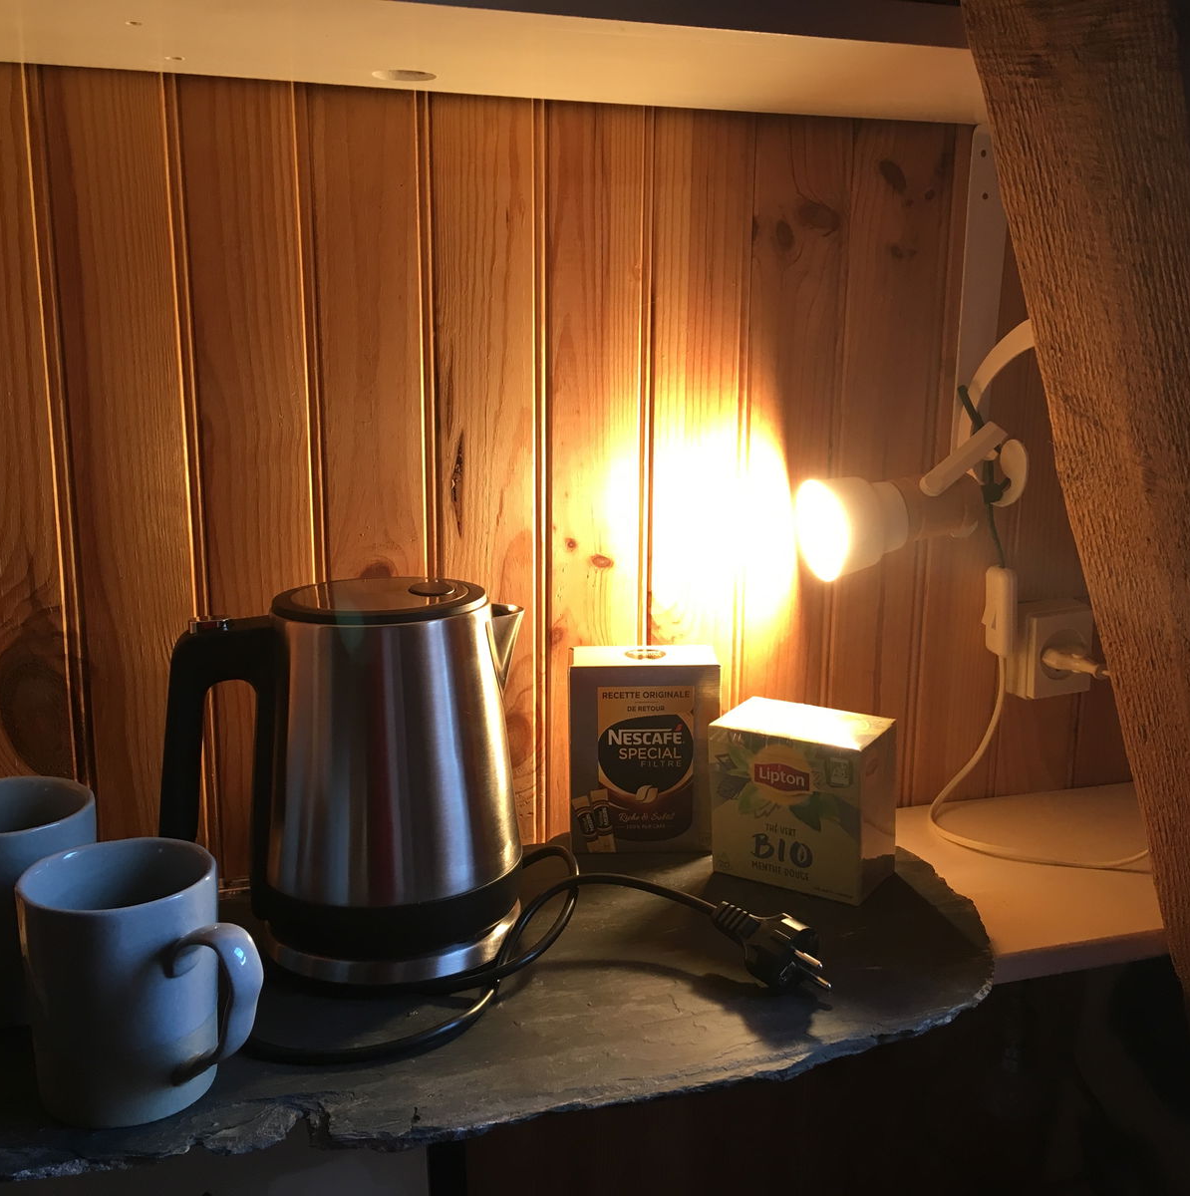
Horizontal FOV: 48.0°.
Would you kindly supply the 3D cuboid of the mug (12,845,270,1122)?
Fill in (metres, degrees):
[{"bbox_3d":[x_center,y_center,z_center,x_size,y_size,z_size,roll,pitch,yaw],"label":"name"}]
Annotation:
[{"bbox_3d":[-0.201,0.177,0.609,0.122,0.103,0.086,6,13,27],"label":"mug"}]

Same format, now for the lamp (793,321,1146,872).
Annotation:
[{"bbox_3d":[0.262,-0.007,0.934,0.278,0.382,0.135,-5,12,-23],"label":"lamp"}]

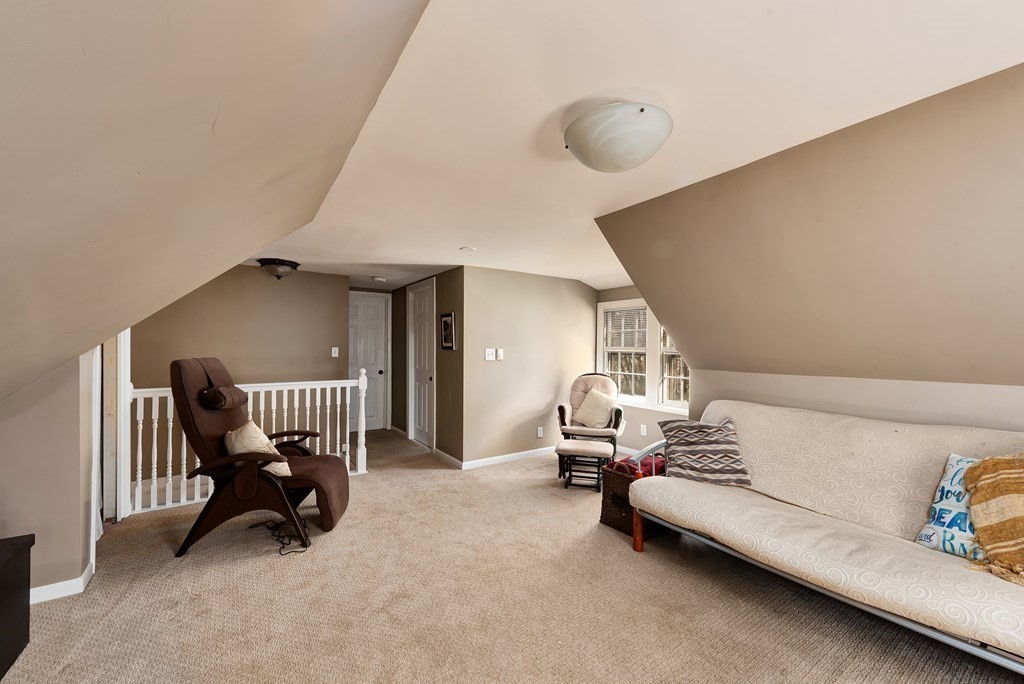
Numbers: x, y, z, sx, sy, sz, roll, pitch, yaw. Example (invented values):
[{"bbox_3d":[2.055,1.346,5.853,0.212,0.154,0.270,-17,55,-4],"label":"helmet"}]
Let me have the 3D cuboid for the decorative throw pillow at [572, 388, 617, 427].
[{"bbox_3d":[0.890,0.710,4.220,0.360,0.390,0.140,26,-11,23],"label":"decorative throw pillow"}]

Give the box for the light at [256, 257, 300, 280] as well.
[{"bbox_3d":[-2.273,-0.698,3.895,0.370,0.180,0.370,0,0,-33],"label":"light"}]

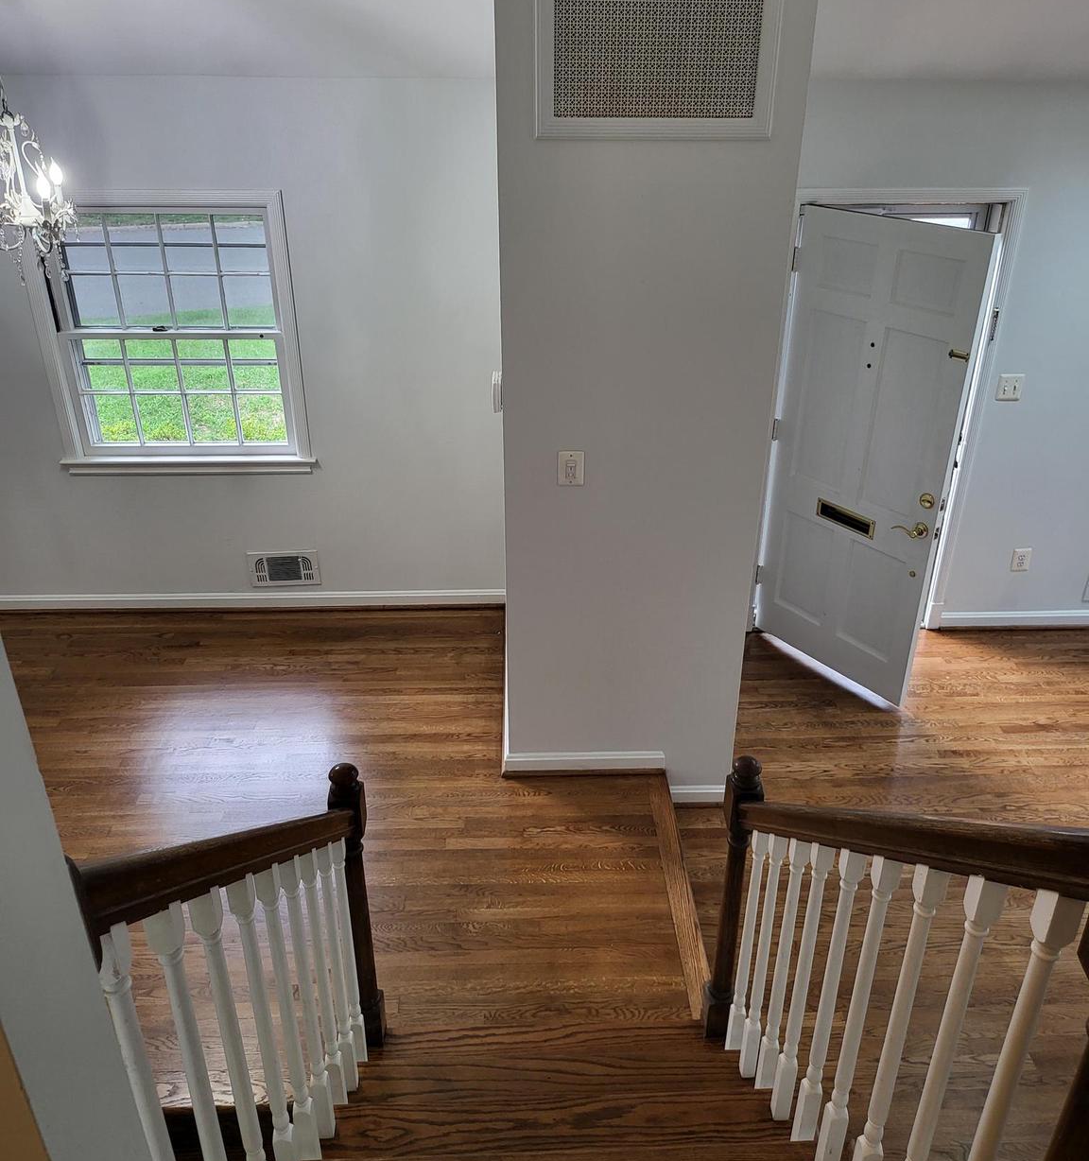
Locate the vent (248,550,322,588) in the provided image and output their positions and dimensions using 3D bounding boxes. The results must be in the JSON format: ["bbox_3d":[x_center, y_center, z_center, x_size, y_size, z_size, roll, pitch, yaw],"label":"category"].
[{"bbox_3d":[-1.280,-0.054,4.959,0.341,0.189,0.025,-1,27,-2],"label":"vent"}]

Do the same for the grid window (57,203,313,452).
[{"bbox_3d":[-1.631,-1.082,4.455,1.001,1.113,0.090,-1,27,-2],"label":"grid window"}]

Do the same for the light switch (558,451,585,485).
[{"bbox_3d":[0.089,-0.364,3.299,0.086,0.125,0.015,-1,27,-2],"label":"light switch"}]

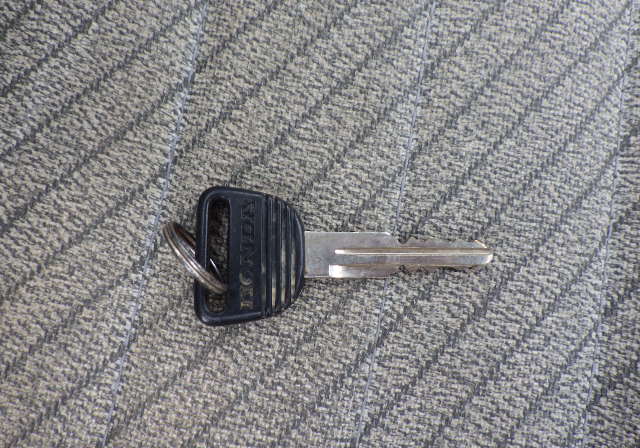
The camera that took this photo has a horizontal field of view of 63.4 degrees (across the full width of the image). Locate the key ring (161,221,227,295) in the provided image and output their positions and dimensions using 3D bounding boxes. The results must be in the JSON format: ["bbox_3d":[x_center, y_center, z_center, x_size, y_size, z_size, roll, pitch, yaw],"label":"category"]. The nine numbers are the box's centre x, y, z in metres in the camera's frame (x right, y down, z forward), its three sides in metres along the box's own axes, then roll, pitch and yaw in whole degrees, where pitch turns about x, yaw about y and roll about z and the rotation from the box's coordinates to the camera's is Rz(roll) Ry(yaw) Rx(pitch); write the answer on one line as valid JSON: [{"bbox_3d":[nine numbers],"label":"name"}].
[{"bbox_3d":[-0.028,0.007,0.115,0.004,0.021,0.021,-43,90,-17],"label":"key ring"}]

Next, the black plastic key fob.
[{"bbox_3d":[-0.016,0.007,0.123,0.026,0.006,0.033,0,83,-8],"label":"black plastic key fob"}]

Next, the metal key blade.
[{"bbox_3d":[0.020,0.008,0.129,0.048,0.002,0.011,0,83,-8],"label":"metal key blade"}]

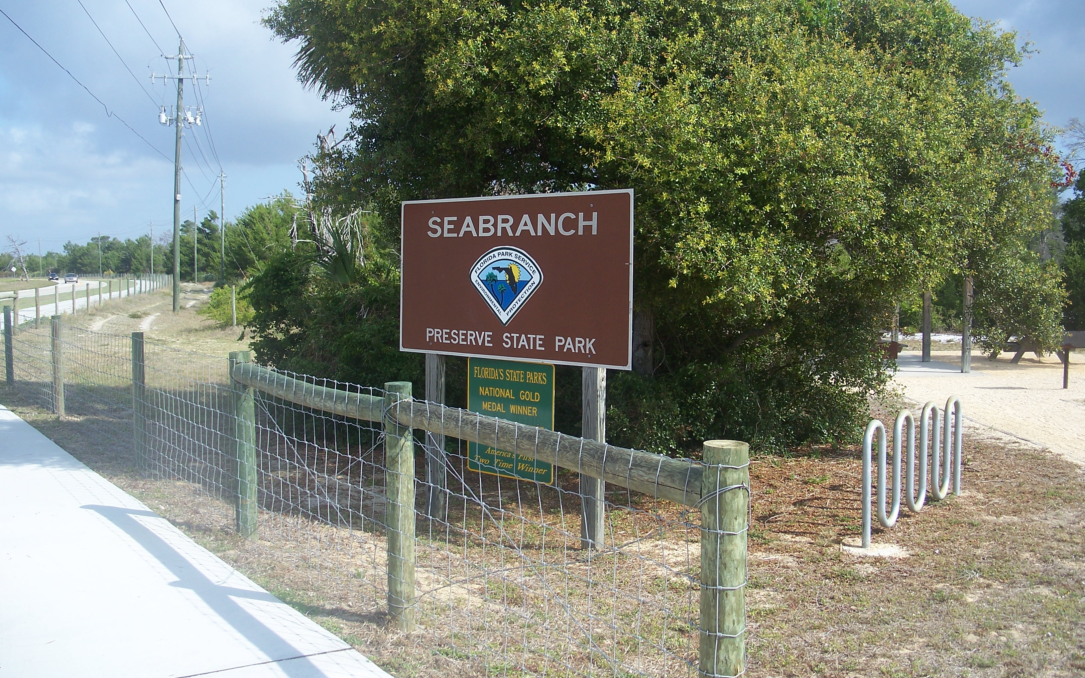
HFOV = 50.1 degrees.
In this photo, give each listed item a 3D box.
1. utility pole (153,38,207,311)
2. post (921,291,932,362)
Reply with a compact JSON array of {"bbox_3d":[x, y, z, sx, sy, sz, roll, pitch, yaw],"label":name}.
[{"bbox_3d":[-15.370,-6.964,48.986,2.450,11.500,0.800,1,3,-9],"label":"utility pole"},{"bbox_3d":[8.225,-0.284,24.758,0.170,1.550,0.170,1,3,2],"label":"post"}]

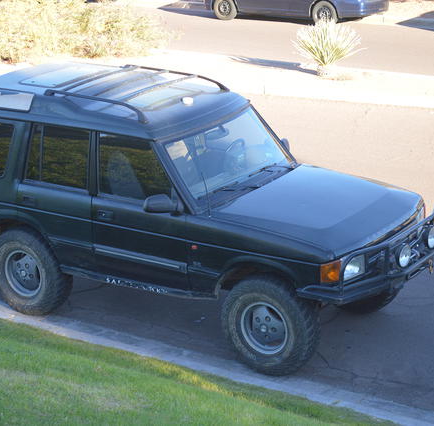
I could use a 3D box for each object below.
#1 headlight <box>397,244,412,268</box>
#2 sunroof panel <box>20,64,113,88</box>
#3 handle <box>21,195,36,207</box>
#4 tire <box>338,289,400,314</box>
[{"bbox_3d":[1.436,0.333,9.566,0.100,0.190,0.185,10,22,32],"label":"headlight"},{"bbox_3d":[-1.379,-1.258,11.262,0.470,0.050,0.860,10,21,32],"label":"sunroof panel"},{"bbox_3d":[-1.651,-0.110,10.749,0.155,0.075,0.040,10,22,32],"label":"handle"},{"bbox_3d":[1.235,0.481,10.998,0.825,0.825,0.265,10,22,32],"label":"tire"}]

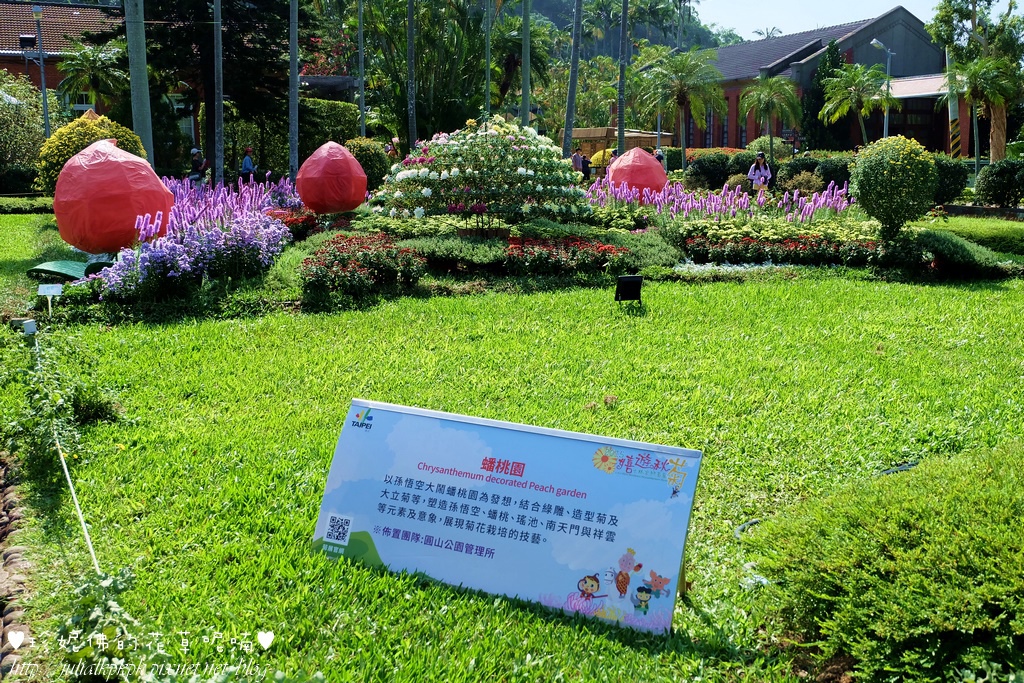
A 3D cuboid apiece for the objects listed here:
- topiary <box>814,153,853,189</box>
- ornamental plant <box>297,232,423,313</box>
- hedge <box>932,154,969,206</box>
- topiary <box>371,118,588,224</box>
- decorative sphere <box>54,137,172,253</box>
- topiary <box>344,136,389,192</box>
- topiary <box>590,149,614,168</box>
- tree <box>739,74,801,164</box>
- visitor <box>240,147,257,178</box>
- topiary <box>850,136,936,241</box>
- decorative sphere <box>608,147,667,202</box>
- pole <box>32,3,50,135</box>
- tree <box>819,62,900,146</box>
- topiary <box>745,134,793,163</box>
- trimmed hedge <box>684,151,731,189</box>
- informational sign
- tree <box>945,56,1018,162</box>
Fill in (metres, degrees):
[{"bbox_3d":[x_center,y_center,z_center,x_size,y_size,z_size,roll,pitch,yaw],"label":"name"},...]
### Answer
[{"bbox_3d":[8.345,-4.310,26.500,1.100,1.240,1.150,-1,11,0],"label":"topiary"},{"bbox_3d":[-1.537,-0.779,10.600,1.350,0.660,1.500,-1,11,0],"label":"ornamental plant"},{"bbox_3d":[11.109,-4.135,26.124,1.120,1.350,1.120,0,11,0],"label":"hedge"},{"bbox_3d":[-0.539,-2.837,17.000,3.550,1.750,3.400,-1,11,0],"label":"topiary"},{"bbox_3d":[-5.642,-1.980,14.500,1.690,1.660,1.690,-1,11,0],"label":"decorative sphere"},{"bbox_3d":[-4.027,-4.794,28.151,1.300,1.650,1.300,0,11,0],"label":"topiary"},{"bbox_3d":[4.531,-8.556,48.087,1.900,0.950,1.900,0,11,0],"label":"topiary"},{"bbox_3d":[9.182,-7.371,36.376,2.300,4.100,2.300,0,11,0],"label":"tree"},{"bbox_3d":[-7.242,-4.518,28.147,0.380,1.600,0.480,0,11,0],"label":"visitor"},{"bbox_3d":[6.129,-2.437,16.454,1.370,1.680,1.370,0,11,0],"label":"topiary"},{"bbox_3d":[3.247,-4.349,26.500,1.550,1.500,1.550,-1,11,0],"label":"decorative sphere"},{"bbox_3d":[-12.700,-6.380,28.000,0.330,5.500,0.330,-1,11,0],"label":"pole"},{"bbox_3d":[11.156,-6.839,32.876,2.650,4.100,2.650,0,11,0],"label":"tree"},{"bbox_3d":[9.805,-7.097,39.147,1.850,1.600,1.850,0,11,0],"label":"topiary"},{"bbox_3d":[5.059,-4.260,26.500,1.300,1.260,1.250,-1,11,0],"label":"trimmed hedge"},{"bbox_3d":[-0.057,0.577,3.626,1.422,0.554,0.310,5,12,28],"label":"informational sign"},{"bbox_3d":[11.184,-5.109,24.500,1.800,3.450,1.800,-1,11,0],"label":"tree"}]

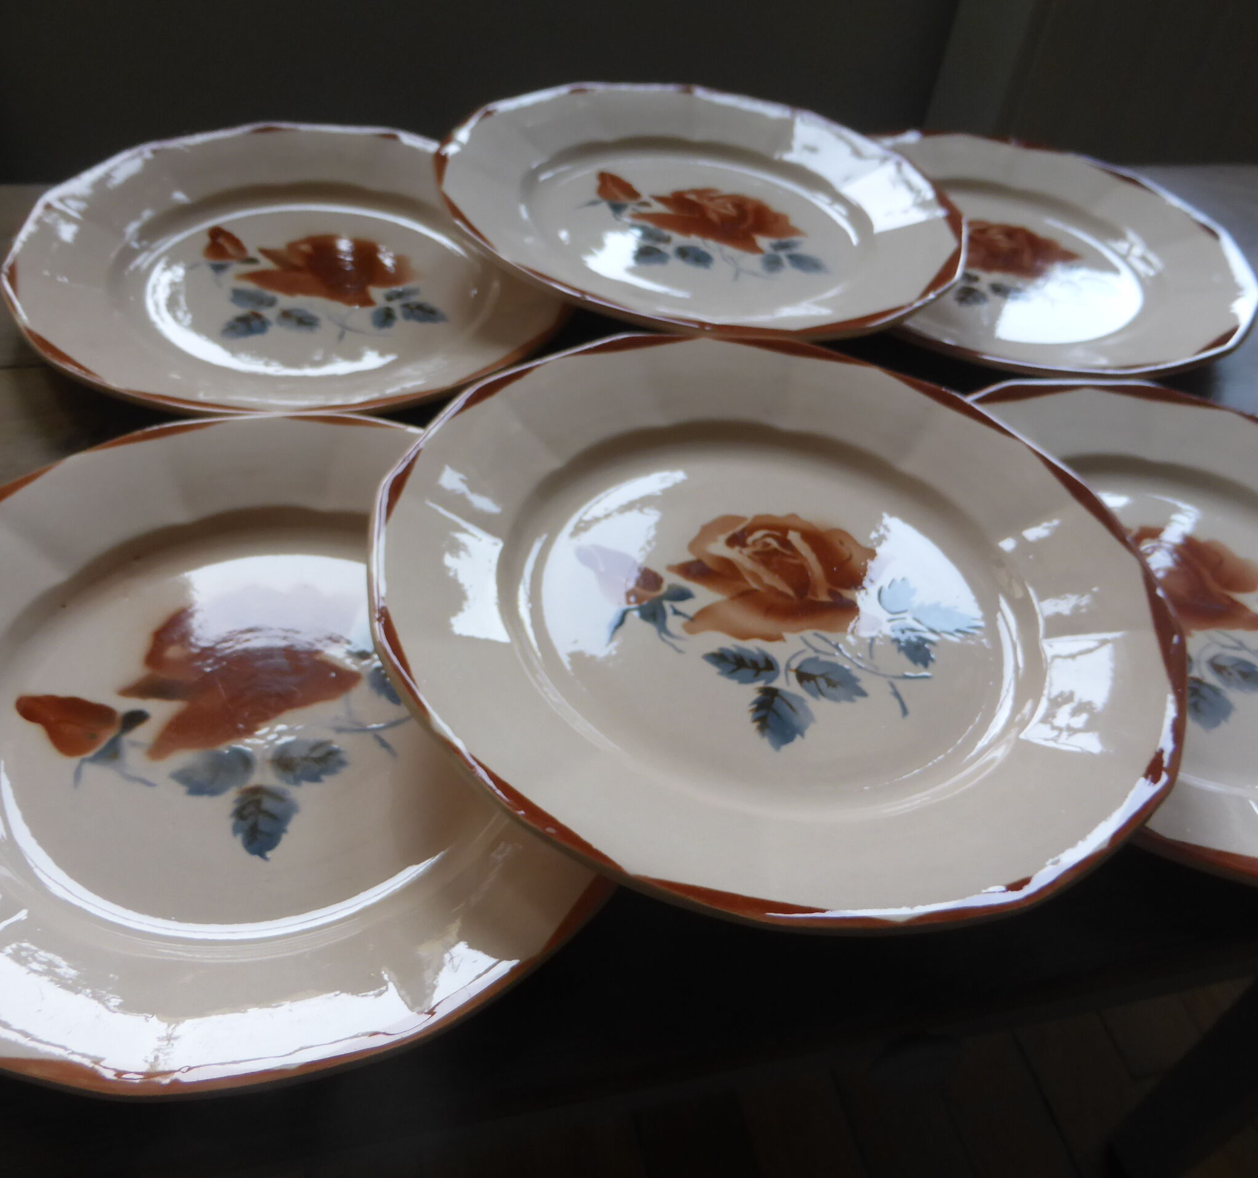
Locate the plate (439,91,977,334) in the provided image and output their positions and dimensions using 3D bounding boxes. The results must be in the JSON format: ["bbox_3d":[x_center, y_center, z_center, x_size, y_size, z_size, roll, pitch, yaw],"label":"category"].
[{"bbox_3d":[0.033,-0.171,0.516,0.238,0.025,0.238,5,44,-5],"label":"plate"}]

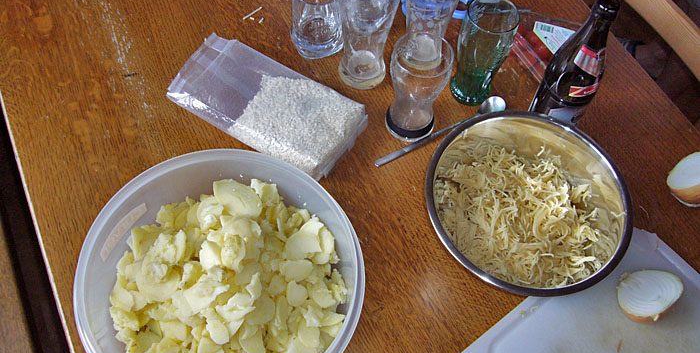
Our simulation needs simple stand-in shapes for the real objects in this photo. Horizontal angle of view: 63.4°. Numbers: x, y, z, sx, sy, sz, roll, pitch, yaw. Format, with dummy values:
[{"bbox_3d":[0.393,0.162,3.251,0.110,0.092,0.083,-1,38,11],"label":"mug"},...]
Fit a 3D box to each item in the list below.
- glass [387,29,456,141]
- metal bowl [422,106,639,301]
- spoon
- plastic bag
[{"bbox_3d":[0.092,-0.120,0.791,0.079,0.142,0.079,6,59,0],"label":"glass"},{"bbox_3d":[0.213,0.047,0.722,0.247,0.100,0.247,2,59,-2],"label":"metal bowl"},{"bbox_3d":[0.138,-0.069,0.834,0.239,0.022,0.036,-26,64,-18],"label":"spoon"},{"bbox_3d":[-0.128,-0.114,0.831,0.286,0.045,0.133,29,61,13],"label":"plastic bag"}]

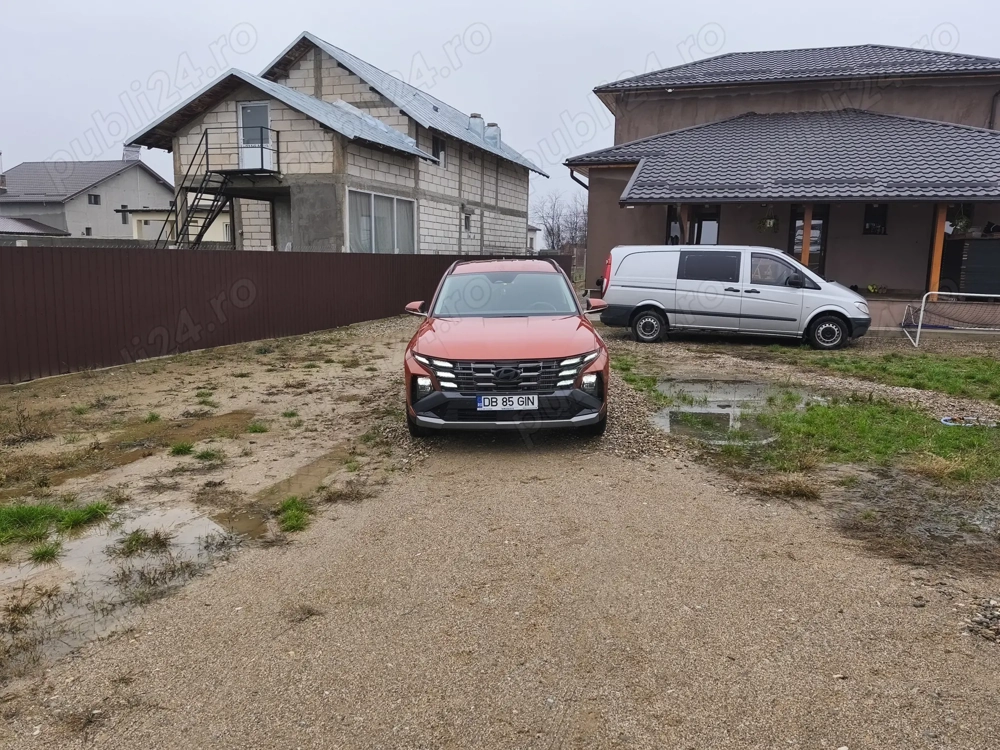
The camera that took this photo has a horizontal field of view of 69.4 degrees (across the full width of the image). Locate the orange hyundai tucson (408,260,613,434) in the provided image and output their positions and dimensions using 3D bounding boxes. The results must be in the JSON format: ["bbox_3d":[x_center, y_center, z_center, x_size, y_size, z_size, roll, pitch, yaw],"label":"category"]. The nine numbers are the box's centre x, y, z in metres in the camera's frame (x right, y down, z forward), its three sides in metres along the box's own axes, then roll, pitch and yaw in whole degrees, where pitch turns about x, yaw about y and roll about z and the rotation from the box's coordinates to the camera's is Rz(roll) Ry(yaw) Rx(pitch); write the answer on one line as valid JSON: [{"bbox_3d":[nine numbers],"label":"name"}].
[{"bbox_3d":[0.061,-0.473,8.253,1.920,1.650,4.520,1,9,0],"label":"orange hyundai tucson"}]

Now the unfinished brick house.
[{"bbox_3d":[-4.306,-6.827,26.324,7.860,8.200,17.950,4,10,18],"label":"unfinished brick house"}]

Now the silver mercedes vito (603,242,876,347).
[{"bbox_3d":[4.926,-1.671,15.067,5.200,1.920,1.950,3,10,16],"label":"silver mercedes vito"}]

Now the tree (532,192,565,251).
[{"bbox_3d":[4.365,-13.050,65.000,3.000,6.900,2.900,1,9,0],"label":"tree"}]

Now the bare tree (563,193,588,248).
[{"bbox_3d":[6.975,-13.005,65.000,2.800,6.900,2.800,1,9,0],"label":"bare tree"}]

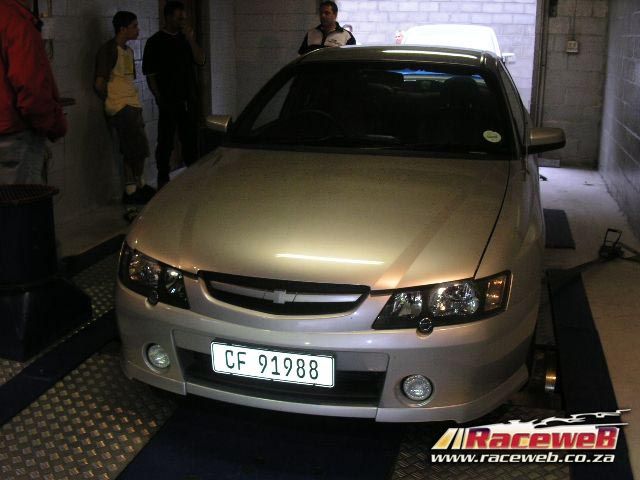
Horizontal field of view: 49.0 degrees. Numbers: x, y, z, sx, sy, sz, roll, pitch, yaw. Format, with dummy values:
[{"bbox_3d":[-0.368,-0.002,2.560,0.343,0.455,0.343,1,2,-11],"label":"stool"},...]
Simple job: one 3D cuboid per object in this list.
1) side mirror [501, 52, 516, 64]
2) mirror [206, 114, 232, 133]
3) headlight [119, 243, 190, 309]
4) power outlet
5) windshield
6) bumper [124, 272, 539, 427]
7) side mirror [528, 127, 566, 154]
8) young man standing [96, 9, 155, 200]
[{"bbox_3d":[2.770,-2.664,10.312,0.232,0.170,0.160,4,17,14],"label":"side mirror"},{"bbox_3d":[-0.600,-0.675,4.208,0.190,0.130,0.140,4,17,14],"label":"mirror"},{"bbox_3d":[-0.644,0.131,2.752,0.450,0.160,0.360,4,17,14],"label":"headlight"},{"bbox_3d":[2.848,-2.177,7.920,0.134,0.134,0.060,4,17,14],"label":"power outlet"},{"bbox_3d":[0.303,-0.746,3.936,1.530,0.485,0.860,4,17,14],"label":"windshield"},{"bbox_3d":[-0.100,0.339,2.672,1.780,0.460,0.560,4,17,14],"label":"bumper"},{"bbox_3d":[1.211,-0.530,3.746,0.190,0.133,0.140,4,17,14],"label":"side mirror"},{"bbox_3d":[-1.785,-1.179,6.429,0.350,1.734,0.430,8,18,26],"label":"young man standing"}]

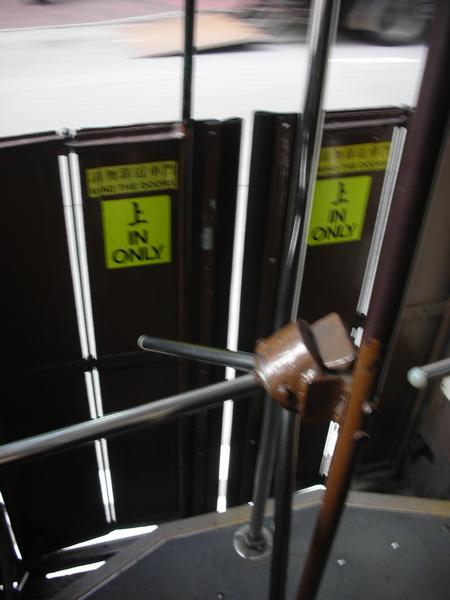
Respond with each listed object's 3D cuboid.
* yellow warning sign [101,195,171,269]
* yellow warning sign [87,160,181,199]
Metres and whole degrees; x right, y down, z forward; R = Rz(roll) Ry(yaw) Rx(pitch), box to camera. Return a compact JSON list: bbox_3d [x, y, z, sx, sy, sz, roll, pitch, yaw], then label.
[{"bbox_3d":[-0.173,-0.134,1.217,0.133,0.154,0.006,-8,37,-15],"label":"yellow warning sign"},{"bbox_3d":[-0.172,-0.228,1.147,0.171,0.058,0.006,-8,37,-15],"label":"yellow warning sign"}]

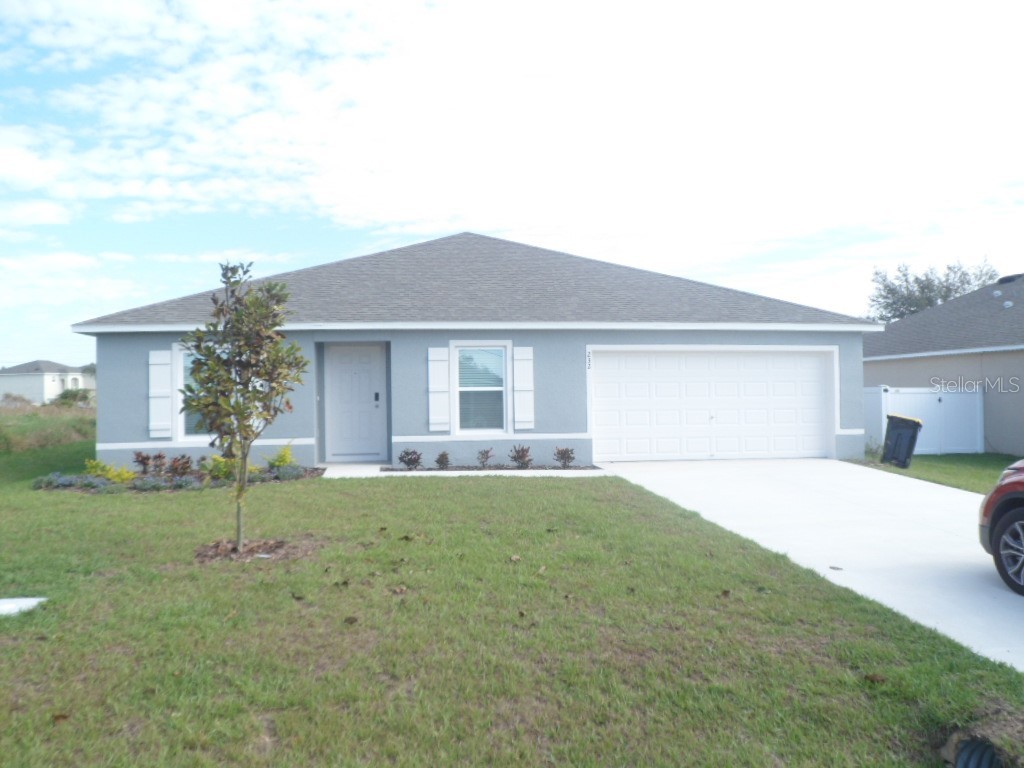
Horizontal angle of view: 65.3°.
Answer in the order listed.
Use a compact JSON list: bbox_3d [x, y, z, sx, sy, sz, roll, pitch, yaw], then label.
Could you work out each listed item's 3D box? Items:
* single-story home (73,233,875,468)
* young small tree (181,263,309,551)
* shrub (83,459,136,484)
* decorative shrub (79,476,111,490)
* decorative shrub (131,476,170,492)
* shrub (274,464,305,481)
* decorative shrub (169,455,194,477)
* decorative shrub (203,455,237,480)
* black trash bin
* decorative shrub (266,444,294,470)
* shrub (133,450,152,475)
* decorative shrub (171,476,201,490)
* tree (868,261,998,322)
[{"bbox_3d":[-1.142,-1.230,22.173,14.828,5.872,15.300,-1,-1,-8],"label":"single-story home"},{"bbox_3d":[-2.819,0.226,8.400,1.300,3.000,1.250,-1,-1,-8],"label":"young small tree"},{"bbox_3d":[-6.614,1.435,13.150,0.850,0.380,0.550,-1,-1,-7],"label":"shrub"},{"bbox_3d":[-6.430,1.532,12.300,0.500,0.200,0.470,-1,-1,-8],"label":"decorative shrub"},{"bbox_3d":[-5.648,1.569,12.500,0.620,0.210,0.520,-1,-1,-7],"label":"decorative shrub"},{"bbox_3d":[-3.666,1.452,13.100,0.510,0.240,0.480,-1,-1,-8],"label":"shrub"},{"bbox_3d":[-5.676,1.400,13.750,0.420,0.360,0.400,-1,-1,-7],"label":"decorative shrub"},{"bbox_3d":[-4.901,1.396,13.400,0.540,0.400,0.480,-1,-1,-7],"label":"decorative shrub"},{"bbox_3d":[8.256,1.208,16.900,0.670,1.040,0.780,12,3,29],"label":"black trash bin"},{"bbox_3d":[-4.082,1.293,14.100,0.470,0.440,0.420,-1,-1,-7],"label":"decorative shrub"},{"bbox_3d":[-6.199,1.317,13.400,0.330,0.380,0.320,-1,-1,-8],"label":"shrub"},{"bbox_3d":[-5.018,1.539,12.350,0.460,0.200,0.440,-1,-1,-8],"label":"decorative shrub"},{"bbox_3d":[20.200,-1.850,38.000,6.200,7.900,6.000,-1,-1,-7],"label":"tree"}]

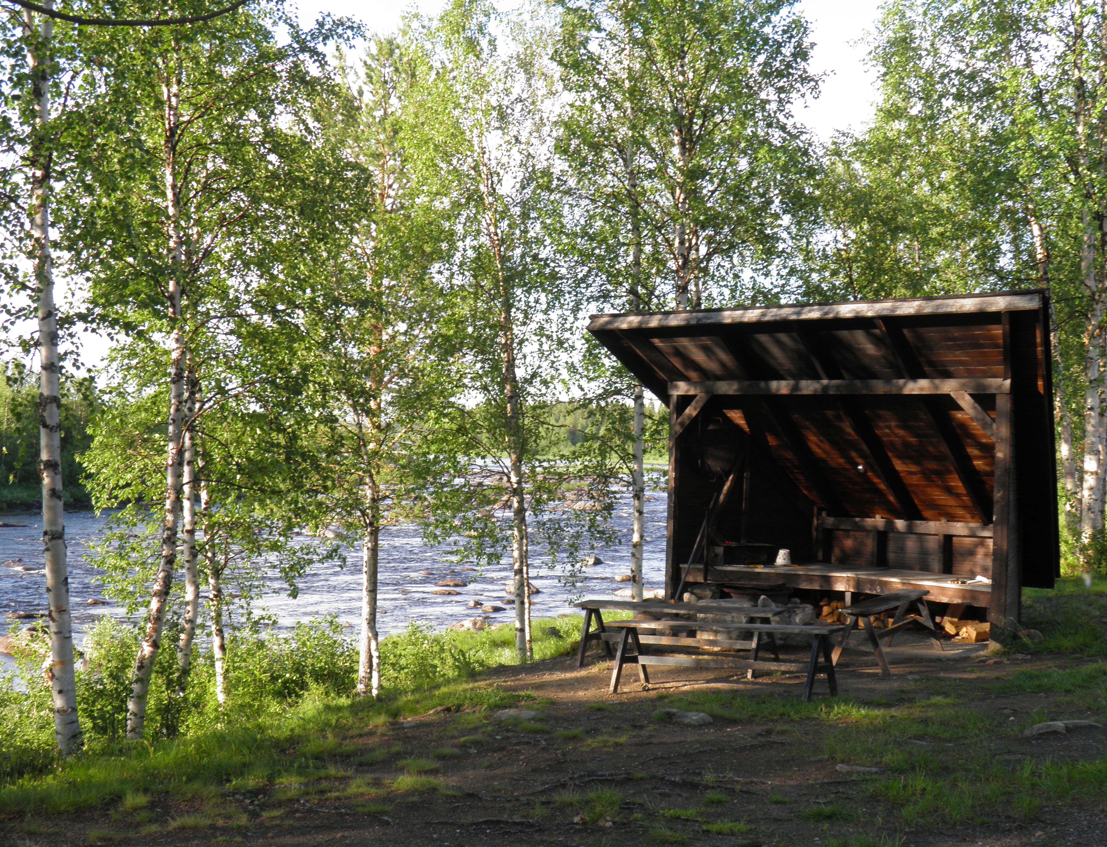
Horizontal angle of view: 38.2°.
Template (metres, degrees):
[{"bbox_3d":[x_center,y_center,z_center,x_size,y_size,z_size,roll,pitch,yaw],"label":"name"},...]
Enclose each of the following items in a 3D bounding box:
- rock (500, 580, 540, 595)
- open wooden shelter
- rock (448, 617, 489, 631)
[{"bbox_3d":[-0.700,3.470,33.800,0.820,0.340,0.600,1,-1,3],"label":"rock"},{"bbox_3d":[3.092,0.433,15.826,4.700,2.980,3.250,1,-1,37],"label":"open wooden shelter"},{"bbox_3d":[-1.442,3.387,26.800,0.680,0.280,0.500,1,-1,3],"label":"rock"}]

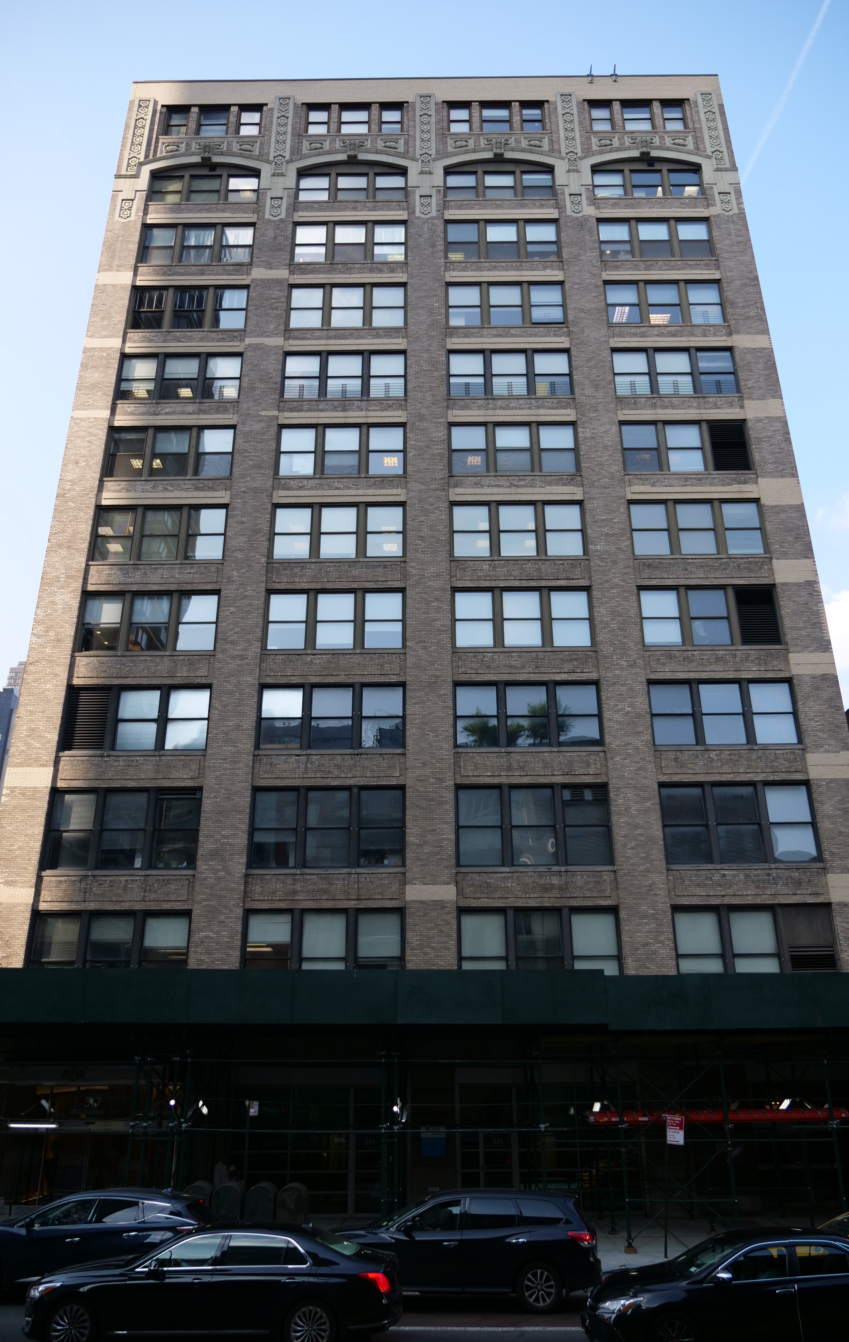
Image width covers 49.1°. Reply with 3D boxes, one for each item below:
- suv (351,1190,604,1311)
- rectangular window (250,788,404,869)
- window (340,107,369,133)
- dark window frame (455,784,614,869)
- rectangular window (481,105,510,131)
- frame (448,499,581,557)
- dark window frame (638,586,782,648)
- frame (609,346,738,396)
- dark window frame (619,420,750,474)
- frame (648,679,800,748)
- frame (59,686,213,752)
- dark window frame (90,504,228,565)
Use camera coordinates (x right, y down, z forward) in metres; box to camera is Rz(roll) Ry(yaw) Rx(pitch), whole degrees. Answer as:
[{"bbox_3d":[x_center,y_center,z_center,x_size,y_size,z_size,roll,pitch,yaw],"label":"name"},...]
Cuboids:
[{"bbox_3d":[0.548,10.223,16.661,5.000,1.770,1.950,0,-24,0],"label":"suv"},{"bbox_3d":[-2.996,4.905,29.008,4.712,2.548,0.300,-1,-24,0],"label":"rectangular window"},{"bbox_3d":[-3.153,-25.146,42.491,1.248,1.808,0.220,-1,-24,0],"label":"window"},{"bbox_3d":[3.468,4.947,29.705,4.834,2.679,0.200,-1,-24,1],"label":"dark window frame"},{"bbox_3d":[3.288,-25.557,42.991,1.240,1.823,0.200,-1,-24,1],"label":"rectangular window"},{"bbox_3d":[3.367,-5.227,34.136,4.801,2.452,0.200,-1,-24,1],"label":"frame"},{"bbox_3d":[9.724,-1.848,31.819,4.633,2.355,0.300,-1,-24,0],"label":"dark window frame"},{"bbox_3d":[9.783,-11.732,36.474,4.685,2.436,0.220,-1,-24,0],"label":"frame"},{"bbox_3d":[9.748,-8.428,35.029,4.636,2.441,0.220,-1,-24,0],"label":"dark window frame"},{"bbox_3d":[9.753,1.382,30.415,4.637,2.372,0.300,-1,-24,0],"label":"frame"},{"bbox_3d":[-9.522,1.589,30.873,4.762,2.442,0.220,-1,-24,0],"label":"frame"},{"bbox_3d":[-9.739,-5.030,34.225,4.813,2.586,0.200,-1,-24,1],"label":"dark window frame"}]

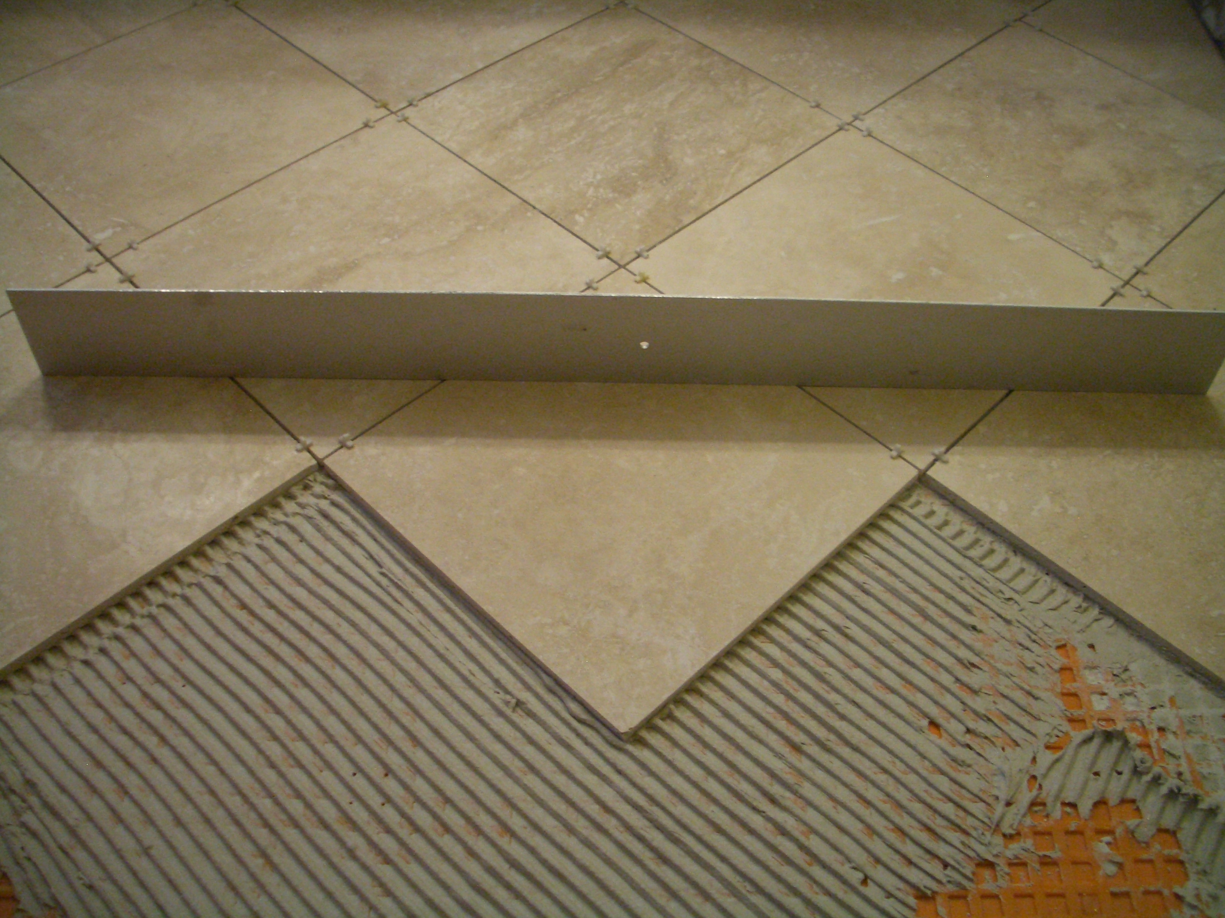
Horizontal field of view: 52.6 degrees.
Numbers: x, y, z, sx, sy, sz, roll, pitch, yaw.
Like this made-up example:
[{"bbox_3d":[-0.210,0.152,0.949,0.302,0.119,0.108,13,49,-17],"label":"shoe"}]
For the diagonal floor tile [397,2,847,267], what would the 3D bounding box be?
[{"bbox_3d":[0.009,-0.325,1.191,0.305,0.009,0.305,-37,60,-28],"label":"diagonal floor tile"}]

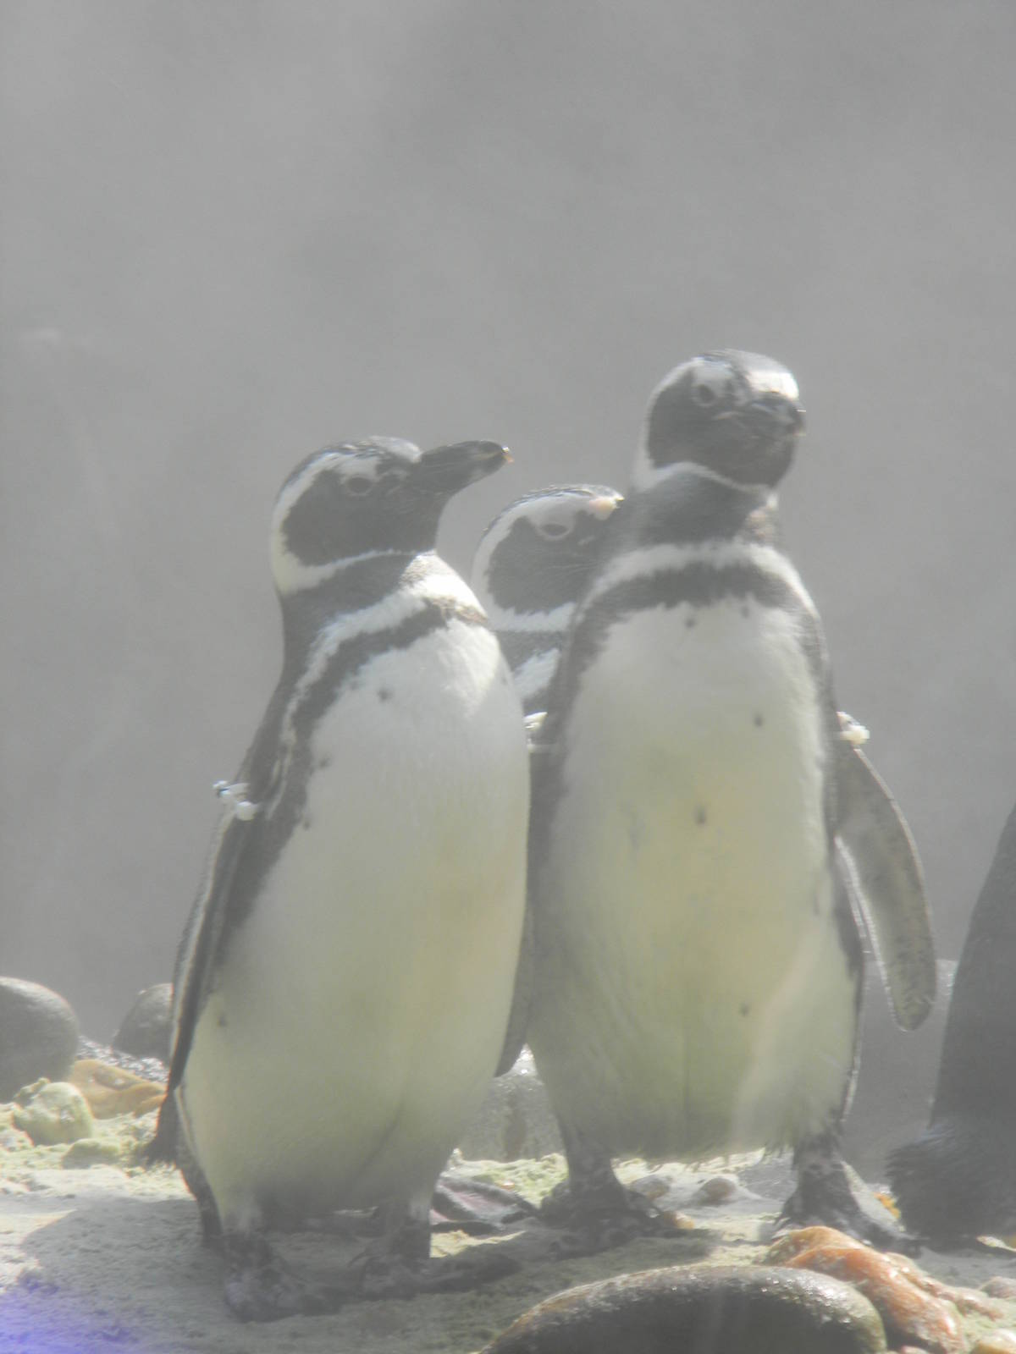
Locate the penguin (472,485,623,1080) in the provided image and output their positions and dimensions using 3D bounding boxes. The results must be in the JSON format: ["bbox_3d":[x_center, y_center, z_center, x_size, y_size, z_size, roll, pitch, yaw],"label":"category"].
[{"bbox_3d":[0.040,0.101,7.427,0.210,0.490,0.240,-10,14,-44],"label":"penguin"}]

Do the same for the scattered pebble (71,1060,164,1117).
[{"bbox_3d":[-0.274,0.288,7.678,0.068,0.034,0.052,0,10,0],"label":"scattered pebble"}]

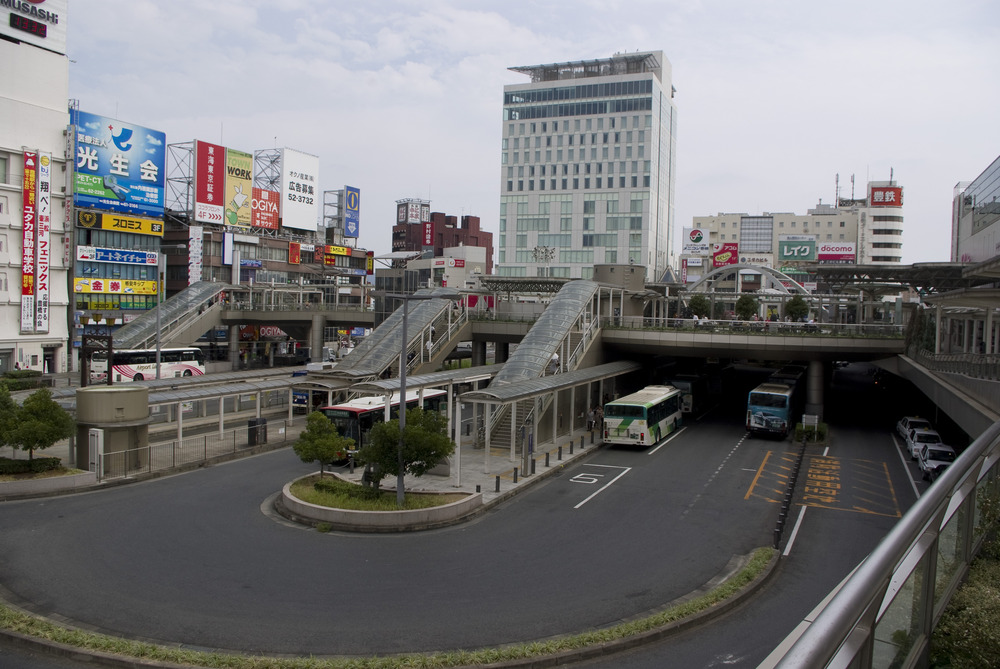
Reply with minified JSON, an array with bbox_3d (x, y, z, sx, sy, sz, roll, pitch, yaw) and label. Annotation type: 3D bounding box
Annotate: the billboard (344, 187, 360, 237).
[{"bbox_3d":[-23.788,-19.516,120.526,0.400,7.795,3.670,2,3,24],"label":"billboard"}]

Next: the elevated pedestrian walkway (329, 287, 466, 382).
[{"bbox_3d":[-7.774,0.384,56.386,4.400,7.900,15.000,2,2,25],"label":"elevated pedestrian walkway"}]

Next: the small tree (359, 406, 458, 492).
[{"bbox_3d":[-3.961,4.829,31.800,4.067,3.558,3.800,2,2,0],"label":"small tree"}]

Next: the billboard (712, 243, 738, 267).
[{"bbox_3d":[61.962,-21.624,206.000,6.450,6.700,0.400,2,2,16],"label":"billboard"}]

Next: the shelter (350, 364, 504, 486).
[{"bbox_3d":[-2.276,4.146,42.924,2.450,4.350,19.000,2,3,24],"label":"shelter"}]

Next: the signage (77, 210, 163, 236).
[{"bbox_3d":[-43.981,-12.795,87.265,0.500,1.827,11.522,2,2,25],"label":"signage"}]

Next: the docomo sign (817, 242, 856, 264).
[{"bbox_3d":[78.443,-18.812,175.000,9.200,5.100,0.500,2,2,25],"label":"docomo sign"}]

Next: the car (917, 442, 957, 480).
[{"bbox_3d":[22.644,6.462,38.373,1.700,1.500,4.700,2,3,24],"label":"car"}]

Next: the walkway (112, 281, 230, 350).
[{"bbox_3d":[-34.880,-0.890,76.586,3.400,9.600,14.500,2,2,23],"label":"walkway"}]

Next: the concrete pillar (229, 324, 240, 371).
[{"bbox_3d":[-28.181,1.465,79.992,1.000,5.100,1.000,1,2,-19],"label":"concrete pillar"}]

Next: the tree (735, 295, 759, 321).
[{"bbox_3d":[17.725,-1.685,54.008,1.750,2.400,1.750,1,2,0],"label":"tree"}]

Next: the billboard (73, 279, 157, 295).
[{"bbox_3d":[-44.414,-5.518,87.119,0.400,1.594,10.815,2,2,25],"label":"billboard"}]

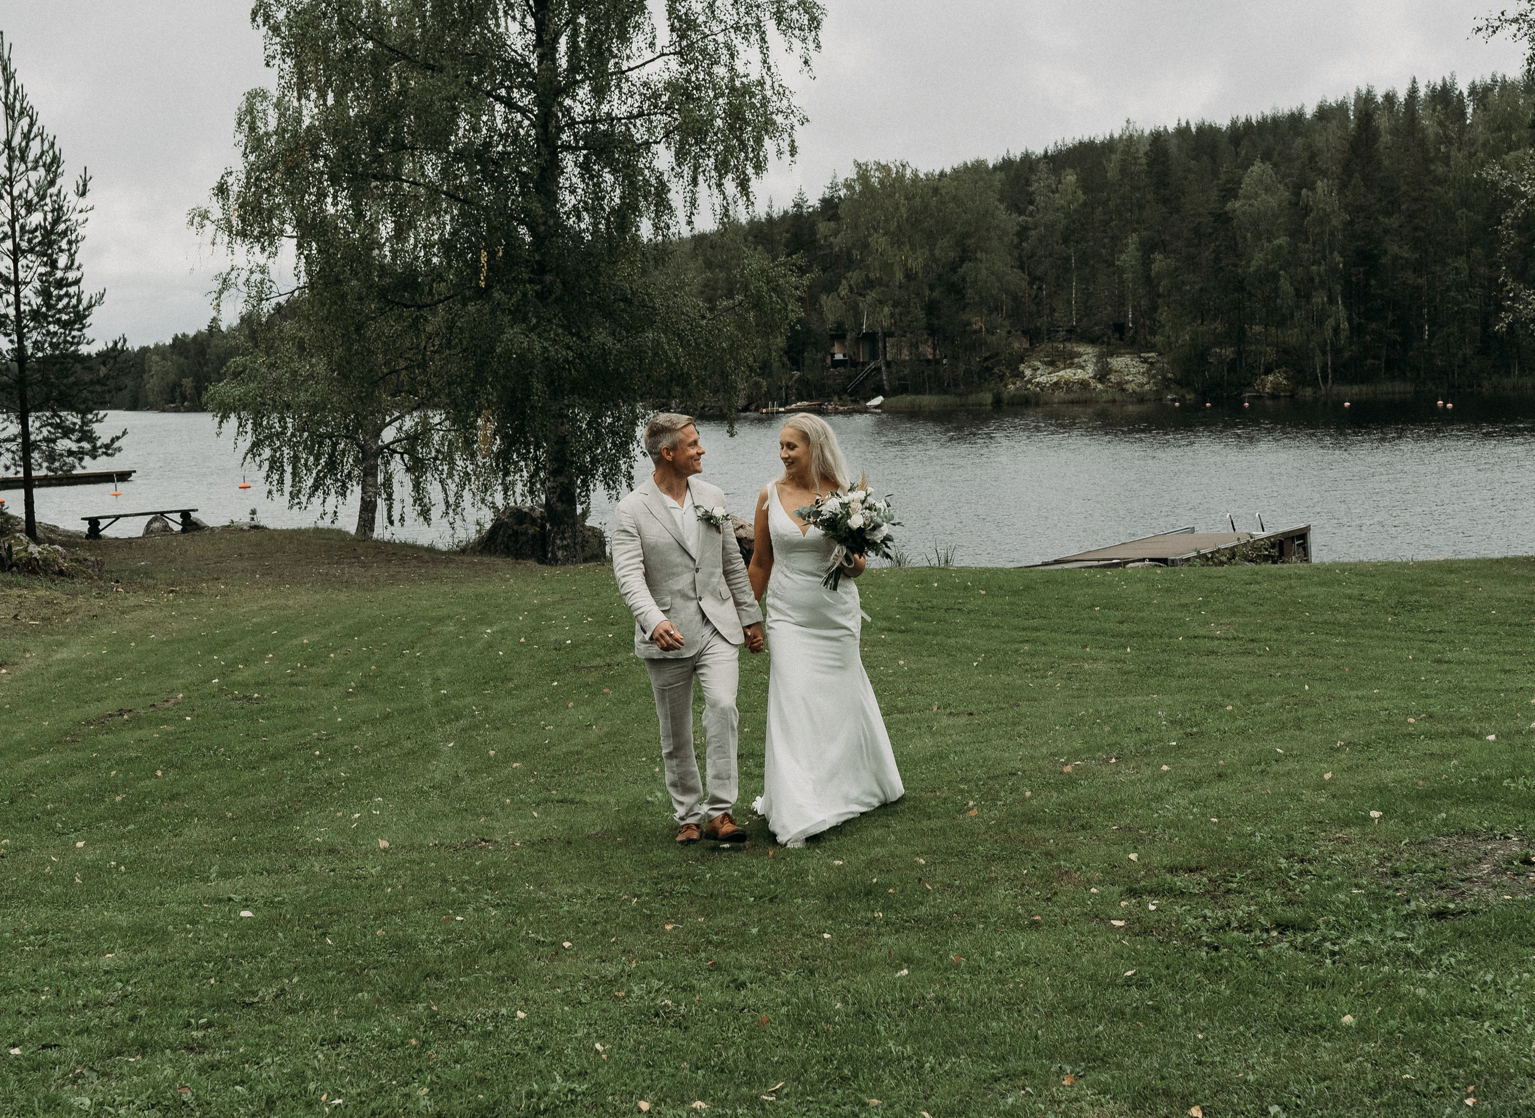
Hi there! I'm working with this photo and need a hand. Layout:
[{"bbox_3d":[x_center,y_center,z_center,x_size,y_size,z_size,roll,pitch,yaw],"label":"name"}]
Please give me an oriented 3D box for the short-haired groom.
[{"bbox_3d":[-0.342,0.285,9.450,0.580,1.780,0.480,-2,5,-16],"label":"short-haired groom"}]

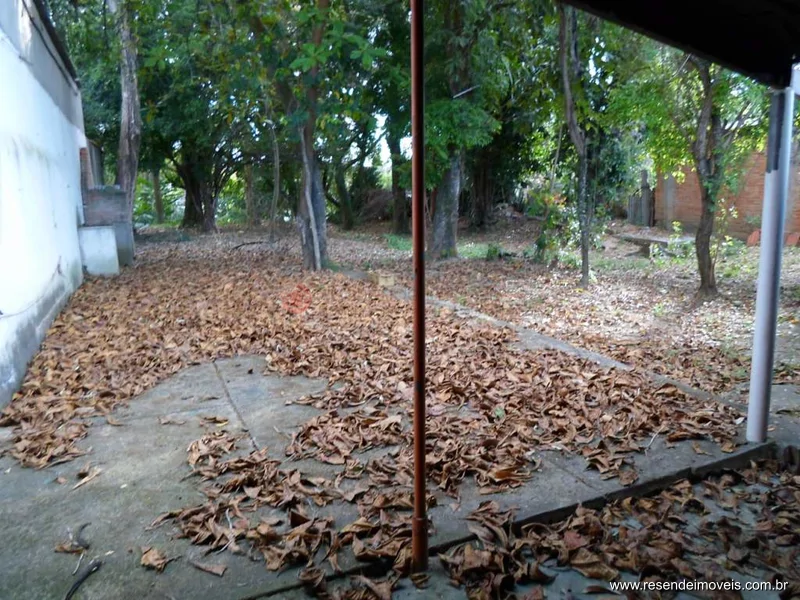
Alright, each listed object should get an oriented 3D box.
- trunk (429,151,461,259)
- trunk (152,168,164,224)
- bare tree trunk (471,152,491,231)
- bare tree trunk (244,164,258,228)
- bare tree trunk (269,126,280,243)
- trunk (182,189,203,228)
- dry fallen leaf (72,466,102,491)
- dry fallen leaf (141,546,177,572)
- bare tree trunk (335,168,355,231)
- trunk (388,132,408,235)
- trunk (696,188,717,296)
[{"bbox_3d":[1.106,-2.333,14.127,0.623,2.568,0.623,1,10,4],"label":"trunk"},{"bbox_3d":[-11.699,-5.019,27.989,0.466,2.638,0.466,-4,11,-22],"label":"trunk"},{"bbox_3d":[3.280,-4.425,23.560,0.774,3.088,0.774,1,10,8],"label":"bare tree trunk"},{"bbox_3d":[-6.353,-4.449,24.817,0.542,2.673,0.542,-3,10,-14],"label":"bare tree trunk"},{"bbox_3d":[-4.018,-3.783,18.550,0.273,3.688,0.273,-2,10,-12],"label":"bare tree trunk"},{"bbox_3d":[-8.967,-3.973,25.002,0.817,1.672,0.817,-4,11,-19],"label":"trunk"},{"bbox_3d":[-1.641,0.940,3.034,0.115,0.040,0.170,2,10,12],"label":"dry fallen leaf"},{"bbox_3d":[-0.985,1.061,2.358,0.135,0.040,0.095,1,10,5],"label":"dry fallen leaf"},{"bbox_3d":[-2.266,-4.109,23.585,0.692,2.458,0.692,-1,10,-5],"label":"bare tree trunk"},{"bbox_3d":[-0.056,-4.275,21.255,0.649,3.645,0.649,0,10,0],"label":"trunk"},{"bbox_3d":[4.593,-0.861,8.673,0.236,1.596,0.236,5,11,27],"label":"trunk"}]

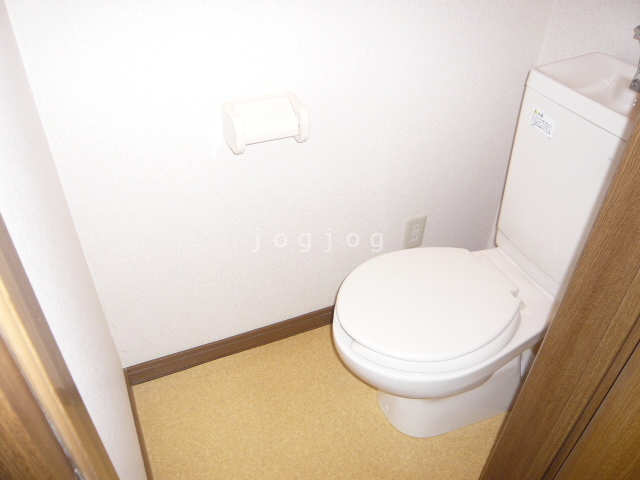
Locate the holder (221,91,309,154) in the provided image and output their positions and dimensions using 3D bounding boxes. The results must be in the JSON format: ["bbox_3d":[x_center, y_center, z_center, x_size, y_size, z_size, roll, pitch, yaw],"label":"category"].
[{"bbox_3d":[-0.112,-0.239,1.075,0.157,0.085,0.096,-15,42,-19],"label":"holder"}]

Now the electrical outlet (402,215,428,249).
[{"bbox_3d":[0.280,-0.020,1.545,0.071,0.117,0.010,-15,42,-19],"label":"electrical outlet"}]

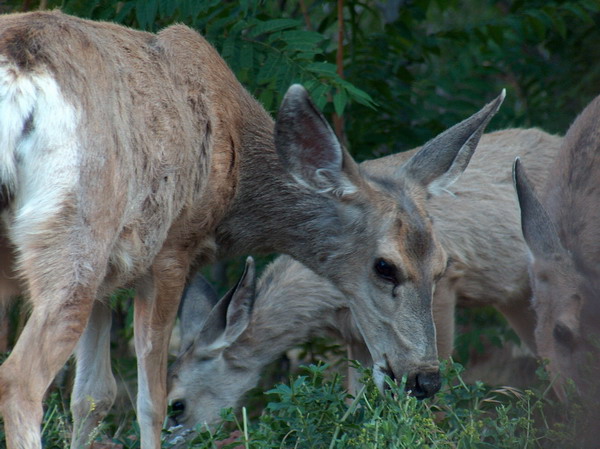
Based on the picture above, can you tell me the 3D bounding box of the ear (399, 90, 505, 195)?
[{"bbox_3d":[0.225,-0.122,6.450,0.200,0.070,0.085,-45,6,-10],"label":"ear"}]

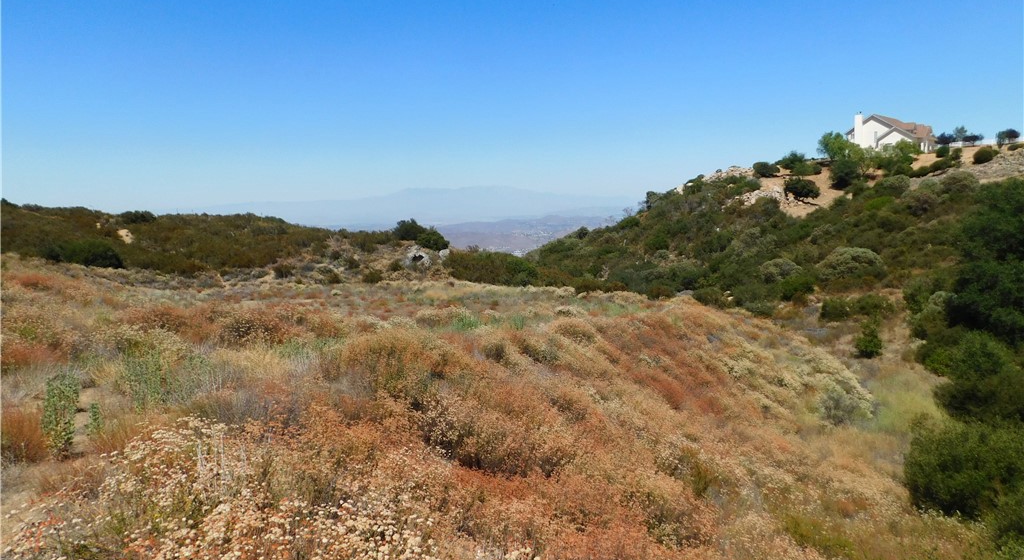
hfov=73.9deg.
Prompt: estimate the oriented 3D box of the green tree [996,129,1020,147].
[{"bbox_3d":[91.823,-26.328,125.855,4.600,3.400,3.800,4,7,36],"label":"green tree"}]

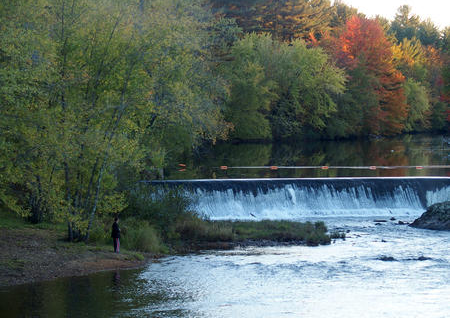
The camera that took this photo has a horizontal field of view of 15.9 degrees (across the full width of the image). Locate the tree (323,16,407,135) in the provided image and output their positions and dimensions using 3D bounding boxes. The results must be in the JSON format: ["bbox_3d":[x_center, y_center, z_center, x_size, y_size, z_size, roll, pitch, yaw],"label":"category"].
[{"bbox_3d":[22.056,-13.202,255.000,13.200,18.700,12.500,0,2,0],"label":"tree"}]

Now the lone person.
[{"bbox_3d":[-5.092,3.534,75.000,0.360,1.680,0.500,-1,2,-30],"label":"lone person"}]

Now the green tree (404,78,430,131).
[{"bbox_3d":[32.297,-9.023,272.000,5.000,9.200,5.000,0,2,0],"label":"green tree"}]

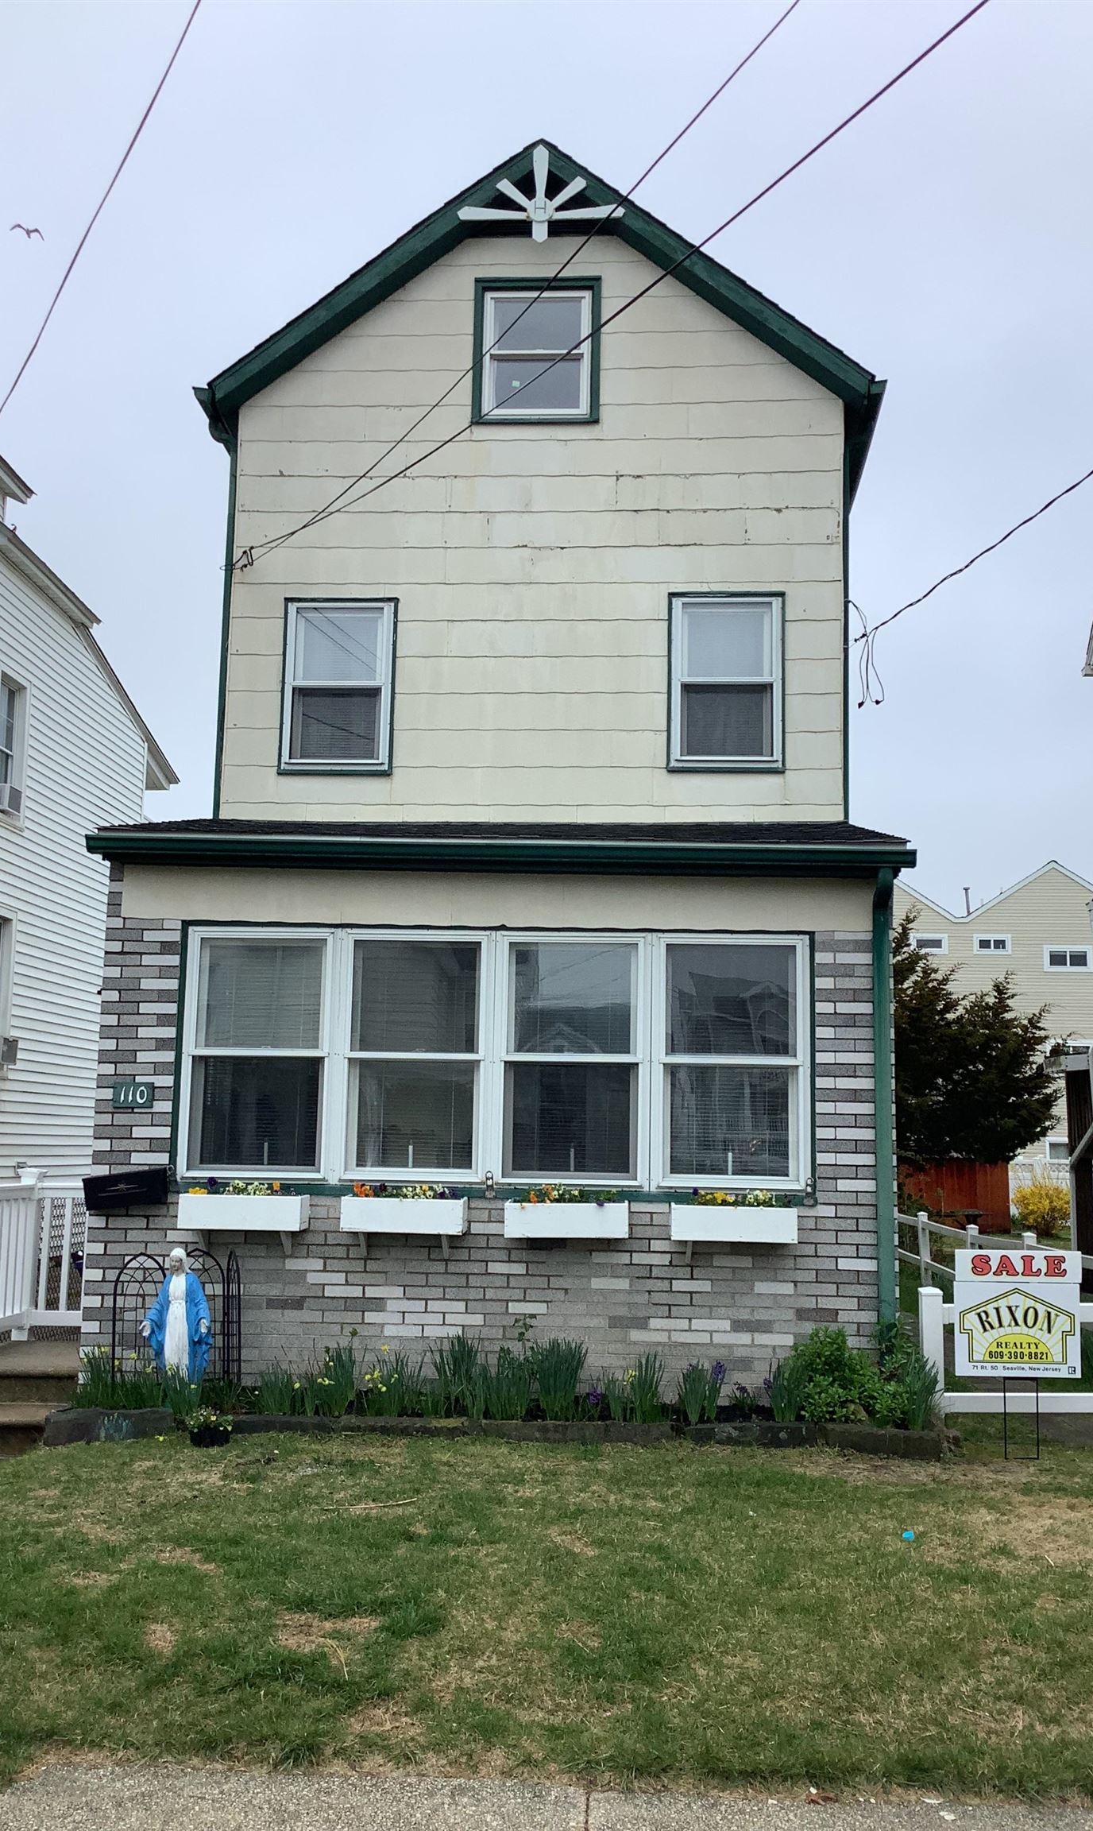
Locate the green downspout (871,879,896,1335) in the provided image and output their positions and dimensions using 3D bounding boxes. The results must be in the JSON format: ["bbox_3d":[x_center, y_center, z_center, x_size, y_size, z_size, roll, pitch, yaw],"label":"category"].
[{"bbox_3d":[1.807,1.051,8.688,0.100,2.560,0.160,1,-8,3],"label":"green downspout"}]

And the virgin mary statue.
[{"bbox_3d":[-1.911,2.118,8.455,0.390,0.805,0.240,0,-8,7],"label":"virgin mary statue"}]

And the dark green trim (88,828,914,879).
[{"bbox_3d":[-0.272,-0.331,8.866,4.480,0.210,0.230,1,-8,3],"label":"dark green trim"}]

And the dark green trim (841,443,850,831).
[{"bbox_3d":[2.092,-1.978,11.388,0.060,2.730,0.100,1,-8,3],"label":"dark green trim"}]

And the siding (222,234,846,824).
[{"bbox_3d":[-0.075,-2.790,11.659,4.335,4.350,0.200,1,-8,3],"label":"siding"}]

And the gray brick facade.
[{"bbox_3d":[-0.301,1.181,8.895,4.350,2.820,0.220,1,-8,3],"label":"gray brick facade"}]

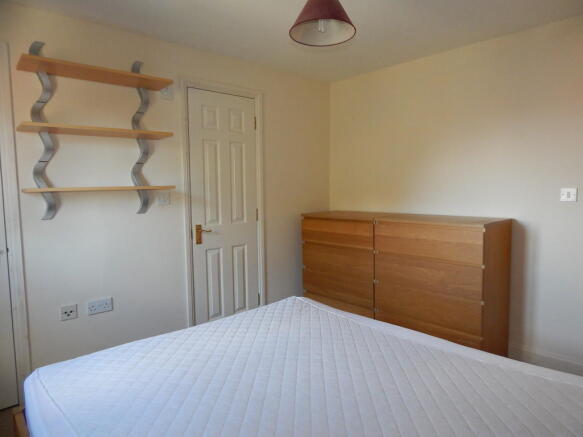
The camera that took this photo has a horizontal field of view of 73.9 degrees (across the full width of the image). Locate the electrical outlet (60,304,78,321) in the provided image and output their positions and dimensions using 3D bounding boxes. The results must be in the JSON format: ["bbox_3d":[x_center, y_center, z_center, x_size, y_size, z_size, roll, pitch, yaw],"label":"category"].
[{"bbox_3d":[-1.357,0.576,2.367,0.086,0.086,0.012,-5,6,-42],"label":"electrical outlet"}]

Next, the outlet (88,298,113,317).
[{"bbox_3d":[-1.226,0.567,2.487,0.146,0.086,0.012,-5,6,-42],"label":"outlet"}]

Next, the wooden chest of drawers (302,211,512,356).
[{"bbox_3d":[0.833,0.488,3.171,0.480,1.000,1.600,-5,6,-42],"label":"wooden chest of drawers"}]

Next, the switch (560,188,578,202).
[{"bbox_3d":[1.762,-0.148,2.461,0.012,0.086,0.086,-5,6,-42],"label":"switch"}]

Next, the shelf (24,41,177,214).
[{"bbox_3d":[-1.148,-0.511,2.338,0.840,1.010,0.240,-5,6,-42],"label":"shelf"}]

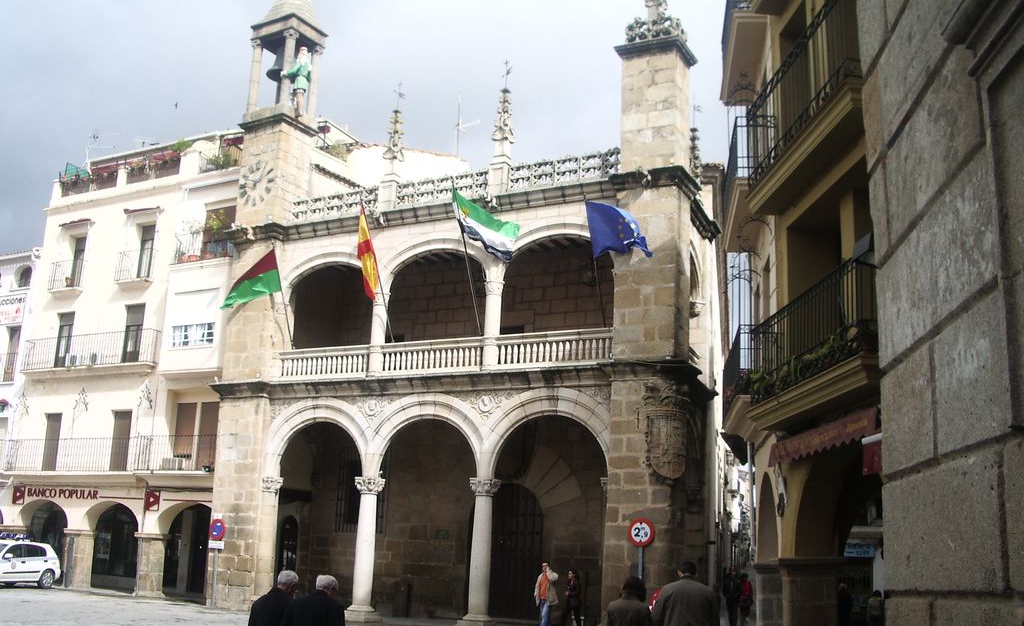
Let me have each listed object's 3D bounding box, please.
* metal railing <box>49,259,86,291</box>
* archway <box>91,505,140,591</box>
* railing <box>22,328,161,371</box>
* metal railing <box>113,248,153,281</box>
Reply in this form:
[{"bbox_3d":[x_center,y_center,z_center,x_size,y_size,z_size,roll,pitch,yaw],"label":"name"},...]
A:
[{"bbox_3d":[-16.380,-1.373,38.066,1.500,1.000,0.360,-5,-16,29],"label":"metal railing"},{"bbox_3d":[-13.619,8.082,35.608,2.350,2.937,0.600,-5,-14,32],"label":"archway"},{"bbox_3d":[-14.635,1.368,35.941,6.650,1.100,0.400,-5,-15,29],"label":"railing"},{"bbox_3d":[-12.954,-1.587,35.742,1.500,1.040,0.400,-5,-15,29],"label":"metal railing"}]

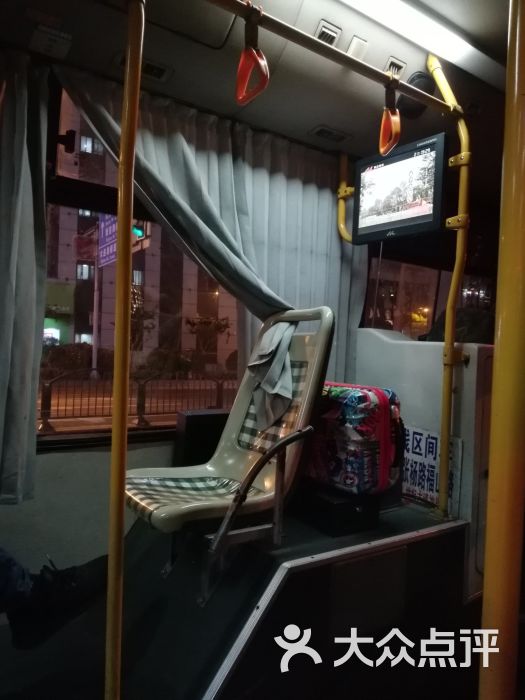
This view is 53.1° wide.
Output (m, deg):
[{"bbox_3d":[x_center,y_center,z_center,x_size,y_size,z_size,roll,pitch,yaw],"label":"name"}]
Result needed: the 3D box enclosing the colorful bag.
[{"bbox_3d":[0.297,0.312,2.009,0.295,0.364,0.384,1,1,-35],"label":"colorful bag"}]

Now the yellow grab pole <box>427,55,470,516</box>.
[{"bbox_3d":[0.690,-0.261,1.978,0.074,1.763,0.177,1,1,-35],"label":"yellow grab pole"}]

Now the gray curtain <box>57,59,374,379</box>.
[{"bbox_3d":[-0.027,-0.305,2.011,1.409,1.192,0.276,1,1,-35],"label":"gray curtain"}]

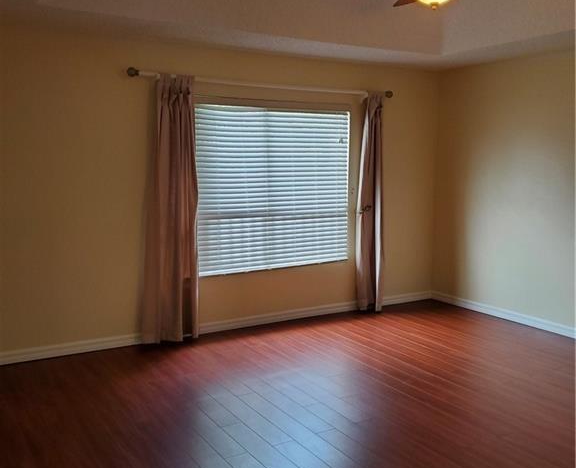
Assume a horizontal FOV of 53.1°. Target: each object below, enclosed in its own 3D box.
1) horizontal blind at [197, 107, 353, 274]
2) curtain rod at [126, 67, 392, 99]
[{"bbox_3d":[-0.085,-0.402,5.214,1.597,1.437,0.060,-4,8,-31],"label":"horizontal blind"},{"bbox_3d":[-0.092,-1.290,5.005,2.628,0.070,0.100,-4,8,-31],"label":"curtain rod"}]

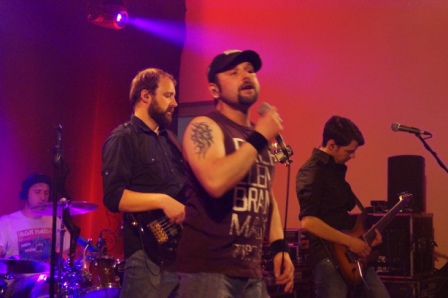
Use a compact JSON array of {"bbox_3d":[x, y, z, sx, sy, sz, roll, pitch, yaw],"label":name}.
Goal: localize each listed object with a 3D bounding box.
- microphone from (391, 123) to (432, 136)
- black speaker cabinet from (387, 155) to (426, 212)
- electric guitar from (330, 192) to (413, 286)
[{"bbox_3d":[1.065,-0.108,4.800,0.200,0.050,0.050,8,-5,13],"label":"microphone"},{"bbox_3d":[1.394,0.270,6.330,0.270,0.425,0.260,-2,-7,22],"label":"black speaker cabinet"},{"bbox_3d":[0.857,0.427,4.611,0.065,0.320,0.970,-32,1,43],"label":"electric guitar"}]

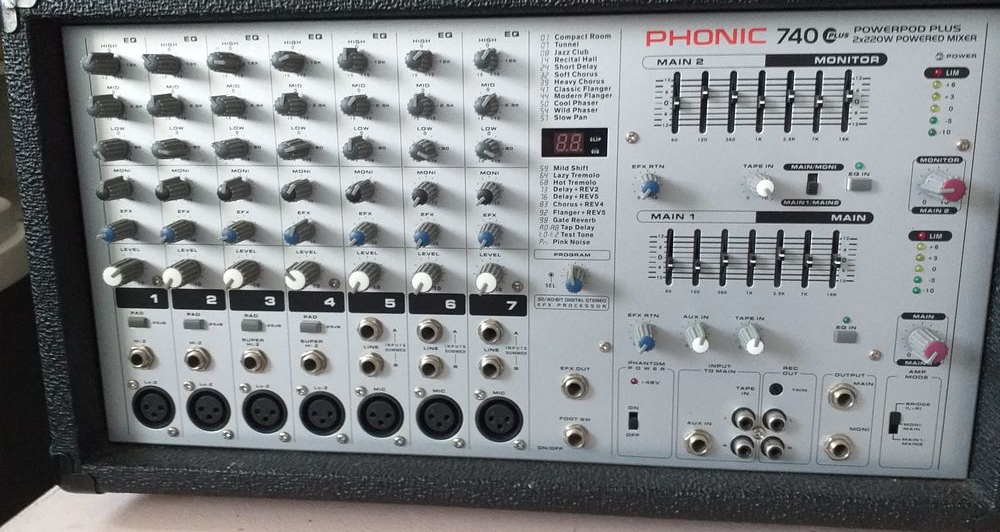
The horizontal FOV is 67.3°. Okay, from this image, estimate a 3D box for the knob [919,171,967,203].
[{"bbox_3d":[0.183,-0.032,0.308,0.011,0.011,0.015,1,11,6],"label":"knob"}]

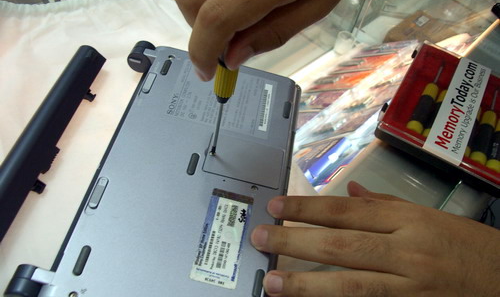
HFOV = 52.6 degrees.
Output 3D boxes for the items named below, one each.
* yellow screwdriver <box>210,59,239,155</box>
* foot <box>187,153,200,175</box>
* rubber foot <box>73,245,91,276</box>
[{"bbox_3d":[-0.017,-0.044,0.362,0.017,0.152,0.017,13,48,-1],"label":"yellow screwdriver"},{"bbox_3d":[-0.046,0.013,0.406,0.006,0.003,0.021,14,48,-2],"label":"foot"},{"bbox_3d":[-0.112,0.074,0.336,0.006,0.003,0.021,14,48,-2],"label":"rubber foot"}]

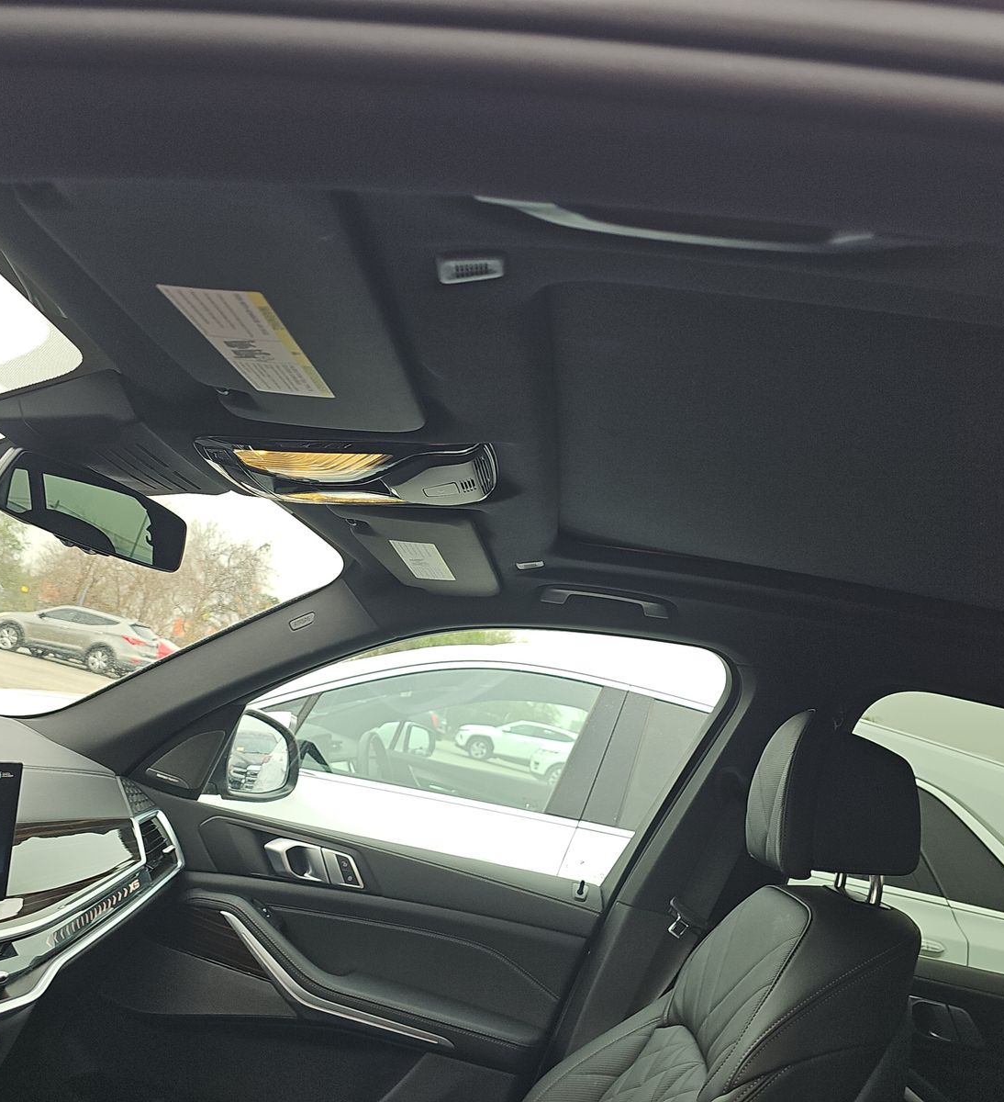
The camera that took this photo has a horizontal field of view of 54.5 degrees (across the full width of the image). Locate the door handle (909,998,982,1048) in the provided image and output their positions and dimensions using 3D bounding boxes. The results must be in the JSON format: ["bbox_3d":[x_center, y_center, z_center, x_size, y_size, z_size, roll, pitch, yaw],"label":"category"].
[{"bbox_3d":[0.700,0.745,1.545,0.135,0.055,0.042,12,-11,6],"label":"door handle"}]

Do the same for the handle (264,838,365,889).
[{"bbox_3d":[-0.321,0.541,1.686,0.168,0.056,0.045,12,-11,6],"label":"handle"}]

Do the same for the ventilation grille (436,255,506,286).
[{"bbox_3d":[-0.020,-0.182,0.632,0.042,0.008,0.026,-4,-8,3],"label":"ventilation grille"}]

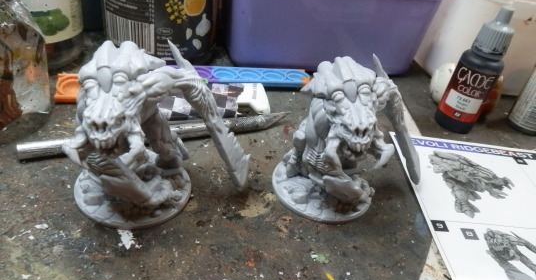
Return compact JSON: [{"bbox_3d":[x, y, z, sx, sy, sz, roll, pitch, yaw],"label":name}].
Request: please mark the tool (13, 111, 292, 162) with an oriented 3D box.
[{"bbox_3d":[-0.050,-0.005,0.224,0.140,0.009,0.009,-10,41,-25],"label":"tool"}]

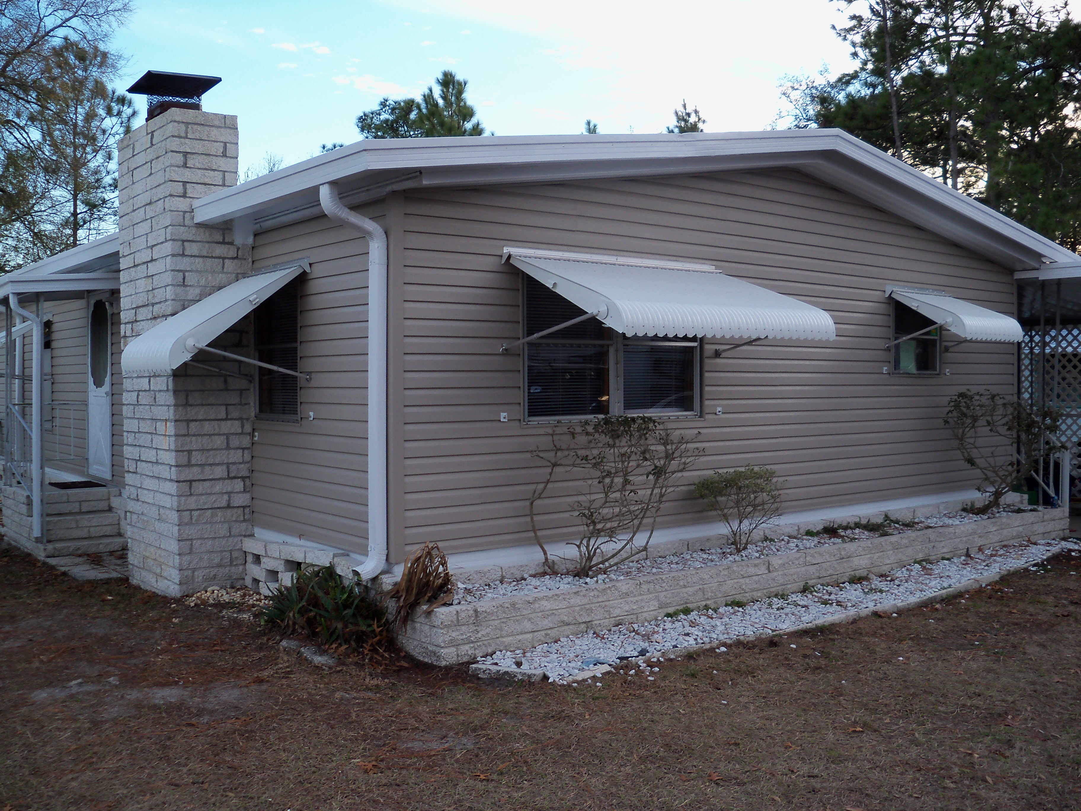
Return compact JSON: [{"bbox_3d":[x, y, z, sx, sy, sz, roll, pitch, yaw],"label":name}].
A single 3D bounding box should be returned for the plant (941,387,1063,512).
[{"bbox_3d":[4.100,0.400,9.683,1.109,1.129,0.792,-1,2,-38],"label":"plant"}]

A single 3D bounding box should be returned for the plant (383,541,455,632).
[{"bbox_3d":[-0.687,0.987,6.001,0.386,0.495,0.376,-1,2,-38],"label":"plant"}]

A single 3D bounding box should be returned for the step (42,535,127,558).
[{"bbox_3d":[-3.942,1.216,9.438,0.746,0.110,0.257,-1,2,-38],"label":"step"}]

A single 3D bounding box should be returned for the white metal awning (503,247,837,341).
[{"bbox_3d":[0.875,-0.692,6.901,1.980,0.574,1.044,-1,2,-38],"label":"white metal awning"}]

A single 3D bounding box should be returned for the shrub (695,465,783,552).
[{"bbox_3d":[1.368,0.719,7.568,0.614,0.614,0.594,0,1,0],"label":"shrub"}]

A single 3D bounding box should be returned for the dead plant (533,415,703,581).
[{"bbox_3d":[0.492,0.545,6.815,1.129,1.010,0.713,-1,2,-38],"label":"dead plant"}]

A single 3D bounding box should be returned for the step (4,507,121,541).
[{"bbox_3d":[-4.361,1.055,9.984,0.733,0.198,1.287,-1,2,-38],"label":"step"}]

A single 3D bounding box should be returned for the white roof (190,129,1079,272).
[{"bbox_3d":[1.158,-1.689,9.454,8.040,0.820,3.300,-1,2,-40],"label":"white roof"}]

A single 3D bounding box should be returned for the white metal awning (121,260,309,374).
[{"bbox_3d":[-2.145,-0.577,7.197,0.916,0.752,0.980,-1,2,-38],"label":"white metal awning"}]

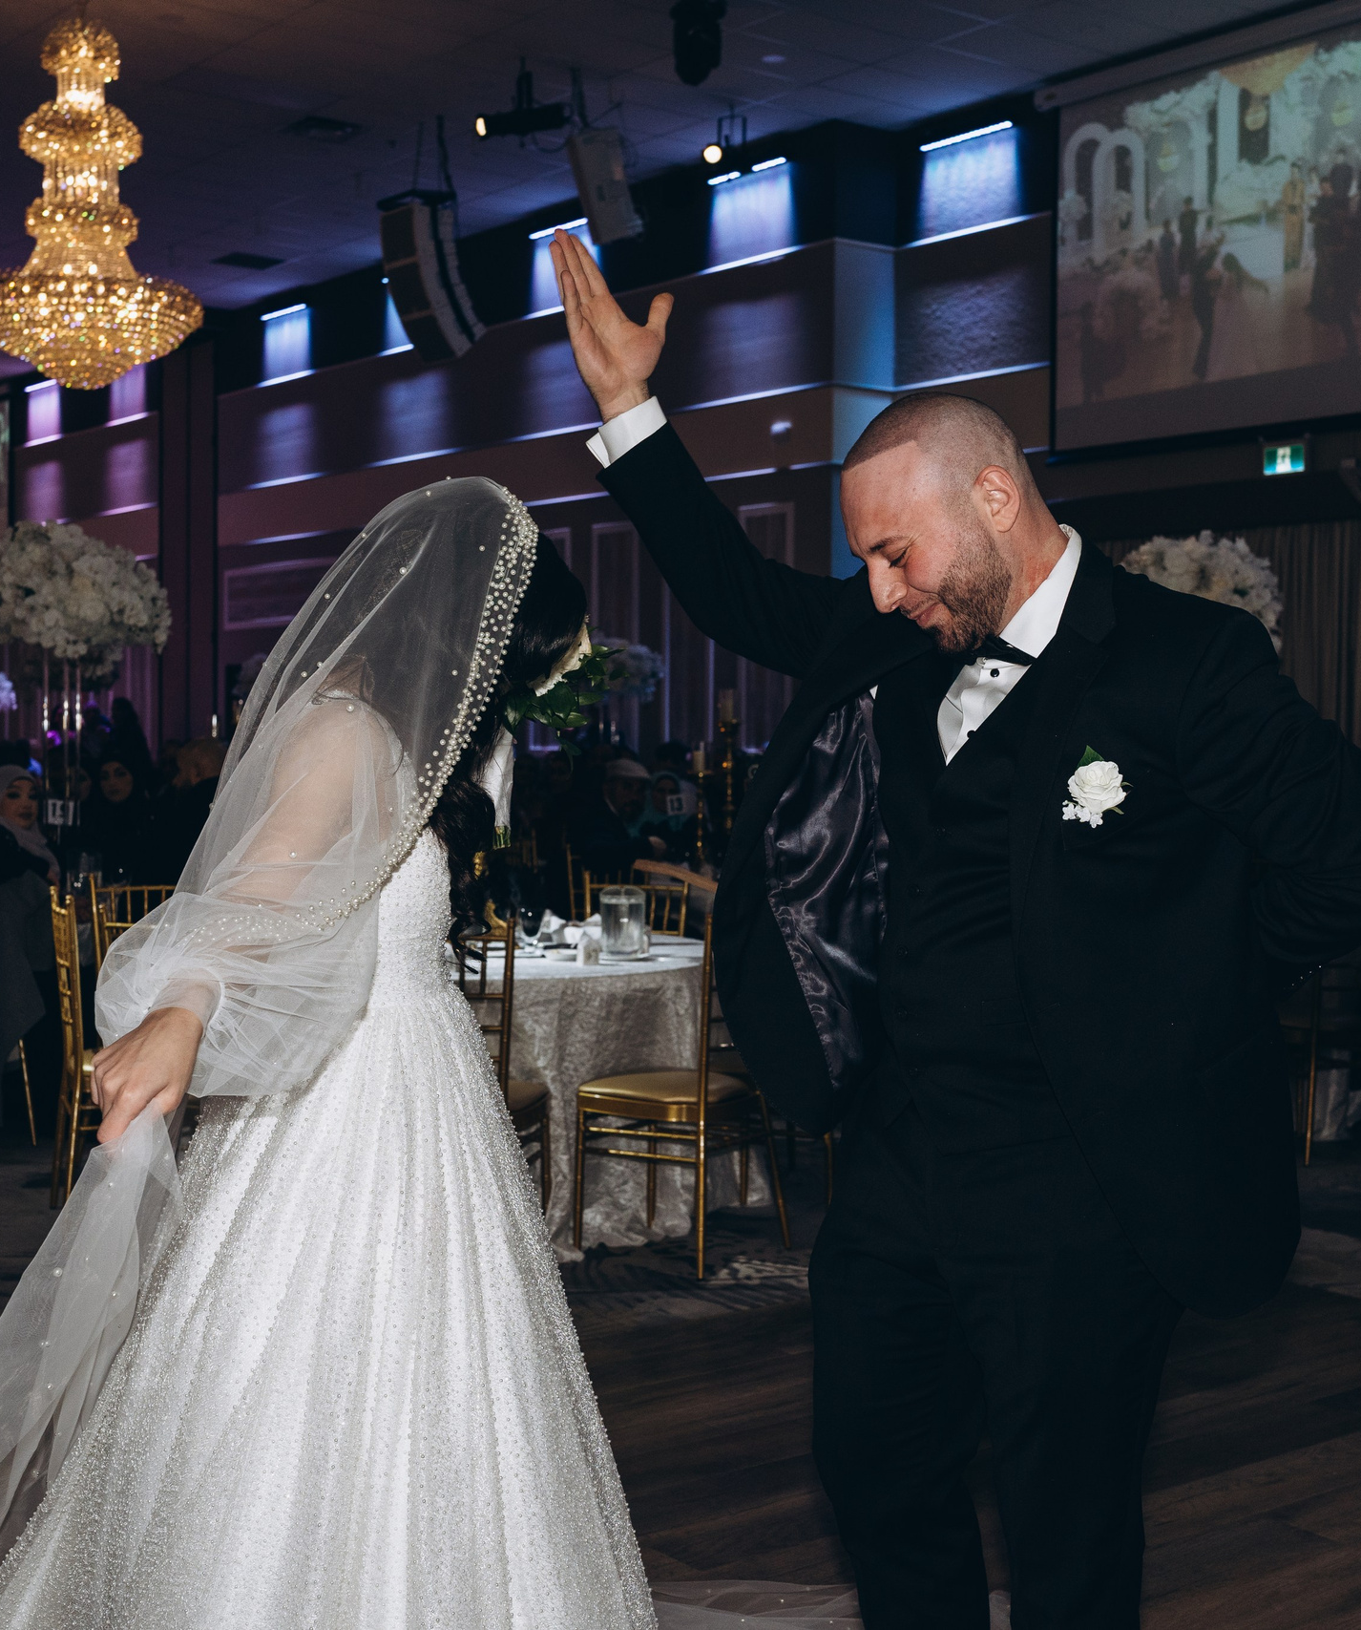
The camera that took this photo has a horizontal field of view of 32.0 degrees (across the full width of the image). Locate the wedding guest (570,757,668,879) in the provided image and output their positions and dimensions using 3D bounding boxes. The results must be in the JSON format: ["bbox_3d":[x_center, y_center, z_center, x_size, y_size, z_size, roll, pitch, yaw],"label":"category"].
[{"bbox_3d":[-0.280,0.403,9.800,0.580,1.280,0.700,-1,2,-30],"label":"wedding guest"}]

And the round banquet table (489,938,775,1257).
[{"bbox_3d":[-0.728,0.745,6.491,1.860,0.770,1.860,1,1,0],"label":"round banquet table"}]

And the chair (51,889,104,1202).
[{"bbox_3d":[-1.477,0.661,6.499,0.450,0.920,0.400,0,2,-20],"label":"chair"}]

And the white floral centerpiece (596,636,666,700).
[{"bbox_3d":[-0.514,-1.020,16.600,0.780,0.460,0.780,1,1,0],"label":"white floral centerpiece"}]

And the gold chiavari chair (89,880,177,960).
[{"bbox_3d":[-1.620,0.661,7.530,0.410,0.930,0.480,-1,2,-30],"label":"gold chiavari chair"}]

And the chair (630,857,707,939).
[{"bbox_3d":[-0.245,0.664,7.600,0.410,0.930,0.480,1,2,28],"label":"chair"}]

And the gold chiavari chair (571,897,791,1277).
[{"bbox_3d":[0.000,0.705,6.420,0.490,0.930,0.420,2,3,38],"label":"gold chiavari chair"}]

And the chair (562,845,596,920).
[{"bbox_3d":[-0.206,0.585,10.098,0.400,0.920,0.450,2,2,33],"label":"chair"}]

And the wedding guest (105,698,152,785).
[{"bbox_3d":[-4.537,-0.122,19.500,0.500,1.650,0.420,2,2,37],"label":"wedding guest"}]

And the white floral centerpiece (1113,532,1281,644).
[{"bbox_3d":[1.888,-0.795,8.782,0.720,0.500,0.720,1,1,0],"label":"white floral centerpiece"}]

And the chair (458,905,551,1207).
[{"bbox_3d":[-0.590,0.713,6.120,0.410,0.930,0.480,0,2,2],"label":"chair"}]

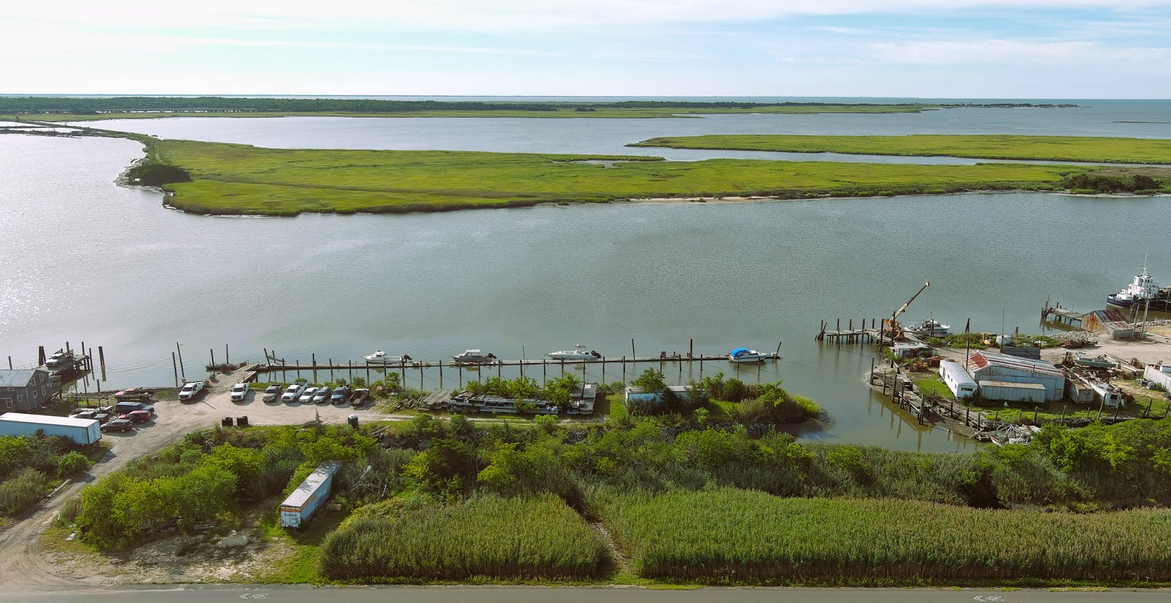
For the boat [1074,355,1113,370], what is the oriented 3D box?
[{"bbox_3d":[98.184,11.572,182.325,7.700,1.900,2.400,3,13,14],"label":"boat"}]

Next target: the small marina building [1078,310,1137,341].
[{"bbox_3d":[115.552,4.770,208.359,5.000,4.804,10.265,-2,13,-10],"label":"small marina building"}]

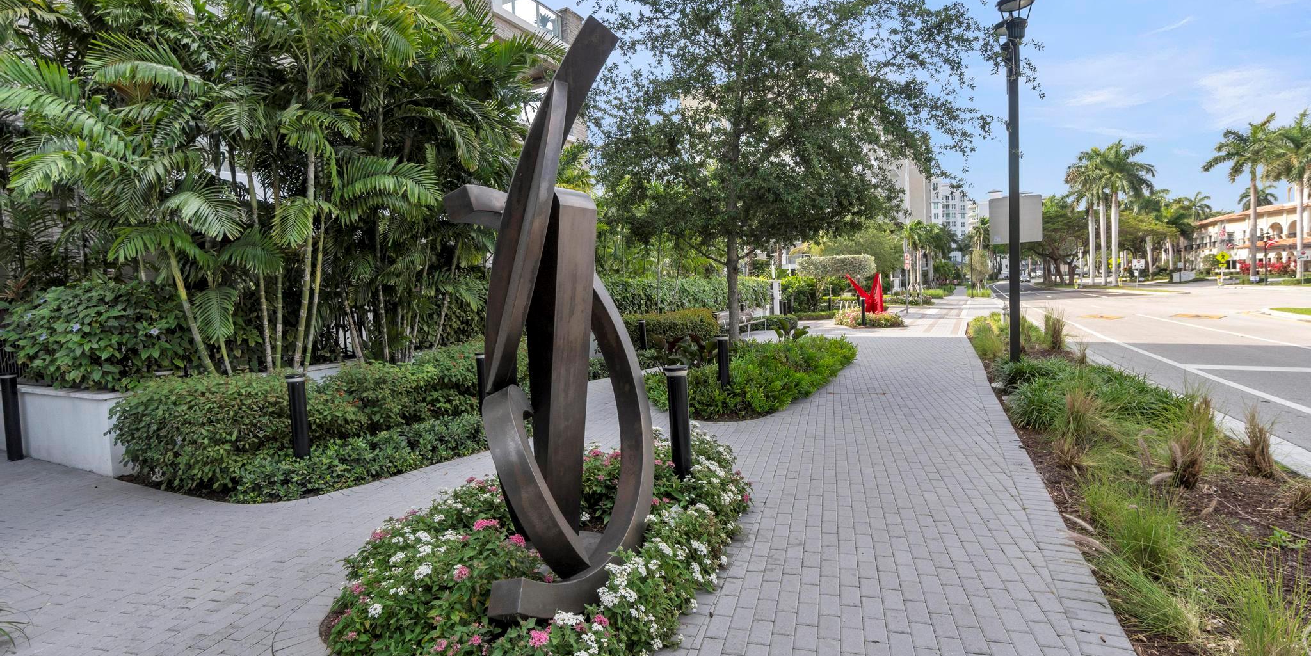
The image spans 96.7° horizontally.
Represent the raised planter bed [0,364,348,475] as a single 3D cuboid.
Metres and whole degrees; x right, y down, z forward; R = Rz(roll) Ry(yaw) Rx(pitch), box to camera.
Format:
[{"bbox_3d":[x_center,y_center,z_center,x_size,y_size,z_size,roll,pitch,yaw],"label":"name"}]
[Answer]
[{"bbox_3d":[-6.622,1.103,7.982,2.950,0.870,3.000,-2,3,18],"label":"raised planter bed"}]

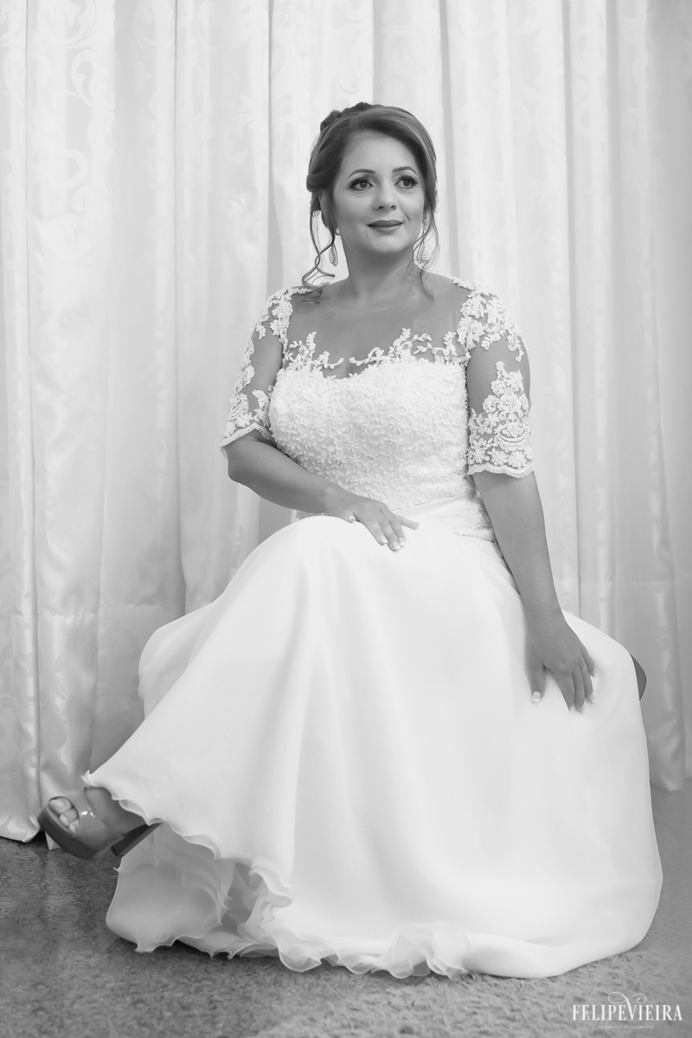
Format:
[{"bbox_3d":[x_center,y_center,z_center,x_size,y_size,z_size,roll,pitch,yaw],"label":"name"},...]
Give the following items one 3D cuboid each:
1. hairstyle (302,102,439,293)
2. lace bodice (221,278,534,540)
[{"bbox_3d":[0.039,-0.478,3.600,0.195,0.275,0.235,-3,3,-18],"label":"hairstyle"},{"bbox_3d":[0.047,-0.162,3.580,0.450,0.400,0.300,-1,4,20],"label":"lace bodice"}]

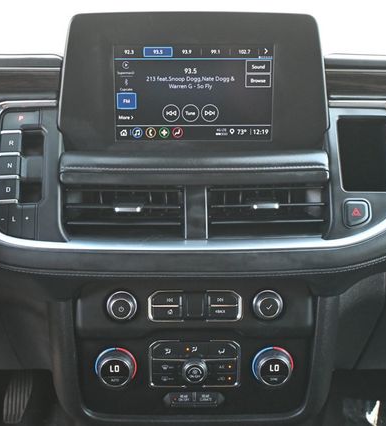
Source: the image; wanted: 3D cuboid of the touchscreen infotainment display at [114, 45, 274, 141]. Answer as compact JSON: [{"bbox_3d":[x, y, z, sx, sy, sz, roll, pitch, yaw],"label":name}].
[{"bbox_3d":[0.001,-0.133,0.846,0.175,0.105,0.015,0,13,0],"label":"touchscreen infotainment display"}]

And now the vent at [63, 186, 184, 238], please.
[{"bbox_3d":[-0.078,-0.001,0.868,0.134,0.058,0.040,0,14,0],"label":"vent"}]

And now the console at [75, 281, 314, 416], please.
[{"bbox_3d":[0.001,0.159,0.905,0.272,0.153,0.060,0,13,0],"label":"console"}]

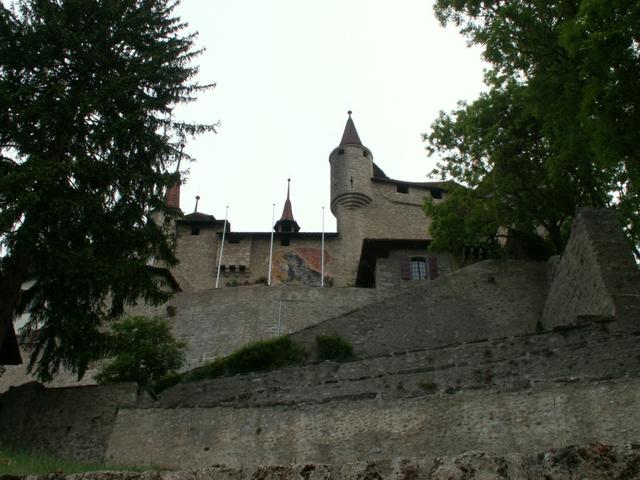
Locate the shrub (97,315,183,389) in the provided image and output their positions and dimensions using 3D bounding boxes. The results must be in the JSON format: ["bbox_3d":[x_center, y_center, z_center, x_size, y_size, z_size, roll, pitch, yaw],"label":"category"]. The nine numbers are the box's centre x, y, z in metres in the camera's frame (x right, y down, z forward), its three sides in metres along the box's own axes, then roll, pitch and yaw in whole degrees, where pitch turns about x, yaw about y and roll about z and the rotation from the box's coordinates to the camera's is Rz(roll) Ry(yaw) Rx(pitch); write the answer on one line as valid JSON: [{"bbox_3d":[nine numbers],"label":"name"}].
[{"bbox_3d":[-9.205,5.737,33.000,4.500,3.900,4.200,1,-29,0],"label":"shrub"}]

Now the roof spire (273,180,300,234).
[{"bbox_3d":[-2.843,-3.154,57.500,2.300,5.200,2.300,1,-29,0],"label":"roof spire"}]

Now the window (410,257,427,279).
[{"bbox_3d":[6.698,1.938,44.000,1.050,1.800,0.200,1,-29,0],"label":"window"}]

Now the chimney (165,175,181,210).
[{"bbox_3d":[-12.993,-4.184,57.000,1.400,3.600,1.400,1,-29,0],"label":"chimney"}]

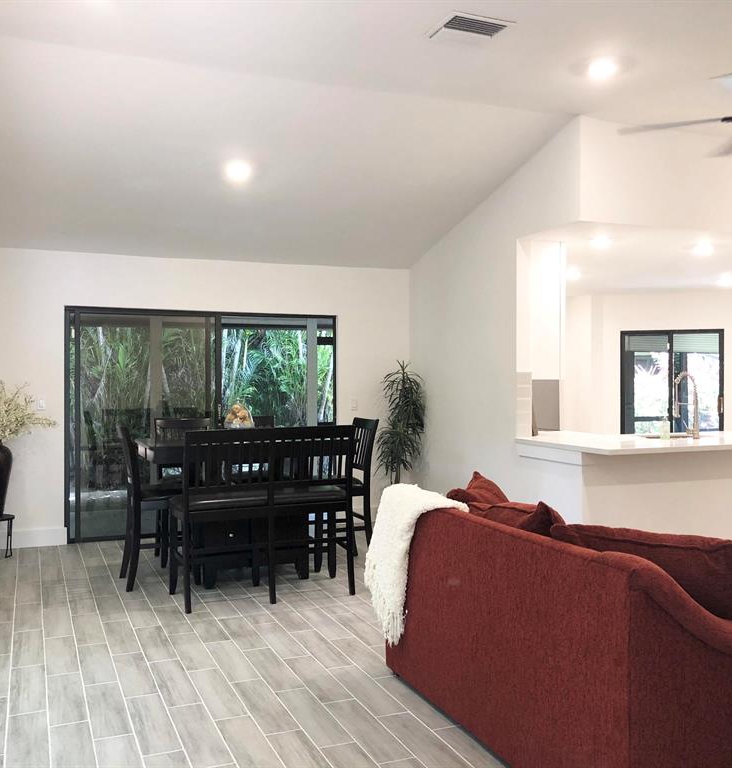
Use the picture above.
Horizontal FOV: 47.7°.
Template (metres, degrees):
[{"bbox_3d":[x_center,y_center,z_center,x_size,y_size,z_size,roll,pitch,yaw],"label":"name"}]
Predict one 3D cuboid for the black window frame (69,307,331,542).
[{"bbox_3d":[-1.427,0.351,7.501,2.430,2.000,0.110,0,1,-22],"label":"black window frame"}]

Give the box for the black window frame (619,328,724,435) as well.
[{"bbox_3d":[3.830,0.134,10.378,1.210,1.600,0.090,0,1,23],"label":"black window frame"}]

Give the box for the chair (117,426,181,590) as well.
[{"bbox_3d":[-1.431,0.826,5.749,0.540,1.070,0.470,0,1,-22],"label":"chair"}]

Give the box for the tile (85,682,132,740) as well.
[{"bbox_3d":[-1.101,1.389,3.531,0.153,0.010,0.606,0,1,-22],"label":"tile"}]

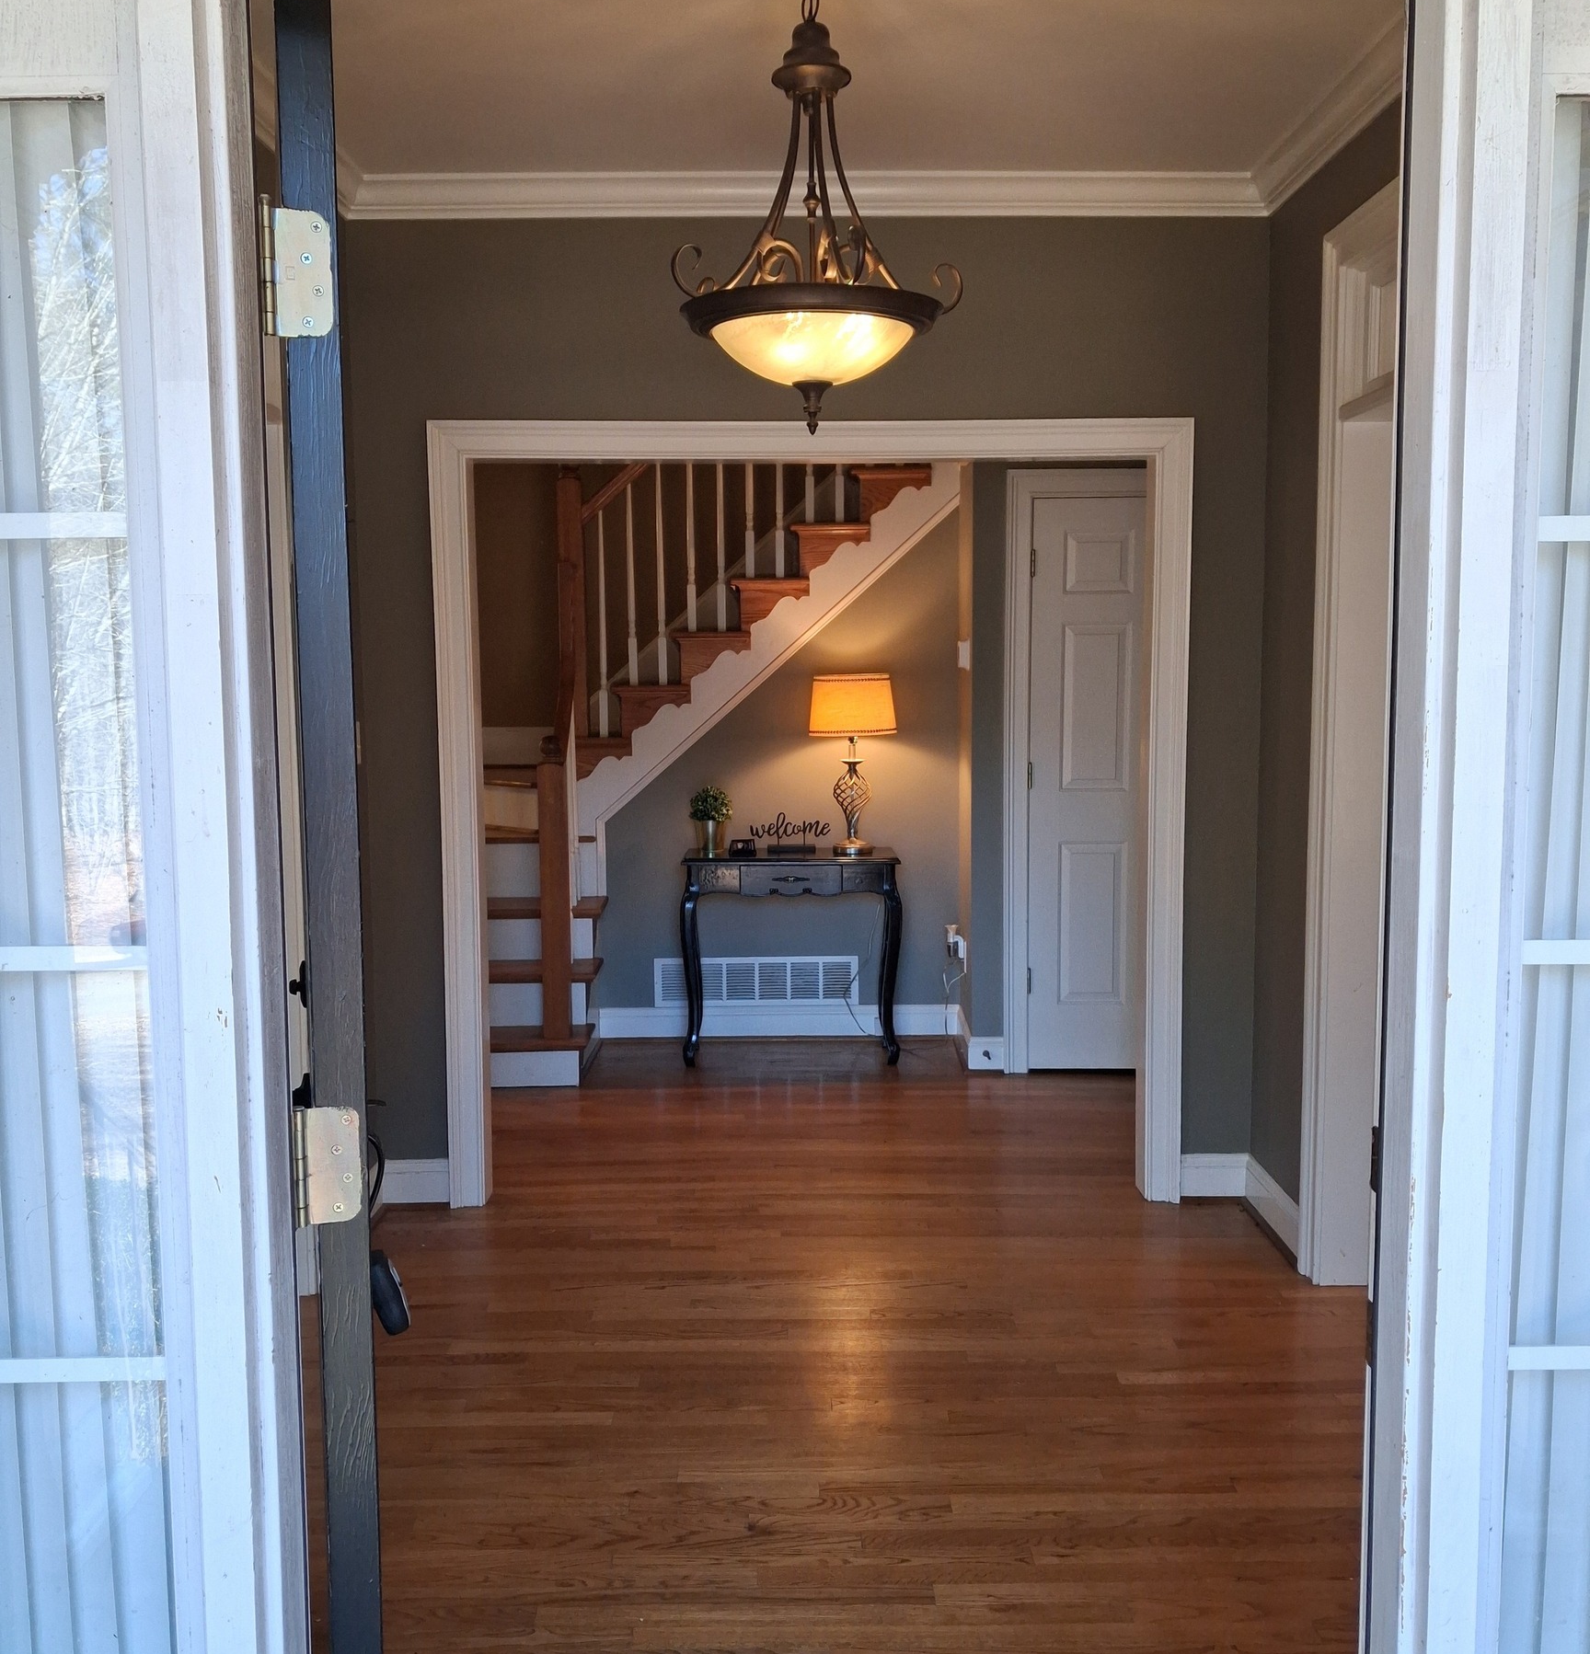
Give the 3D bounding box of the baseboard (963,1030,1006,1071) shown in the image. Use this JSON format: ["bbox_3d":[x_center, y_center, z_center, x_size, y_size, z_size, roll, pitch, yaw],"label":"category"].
[{"bbox_3d":[0.689,0.819,5.976,0.135,0.130,0.020,0,6,0],"label":"baseboard"}]

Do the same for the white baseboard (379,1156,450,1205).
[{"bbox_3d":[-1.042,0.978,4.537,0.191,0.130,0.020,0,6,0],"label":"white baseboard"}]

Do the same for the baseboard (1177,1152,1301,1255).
[{"bbox_3d":[1.150,0.985,4.320,0.192,0.135,0.450,0,6,0],"label":"baseboard"}]

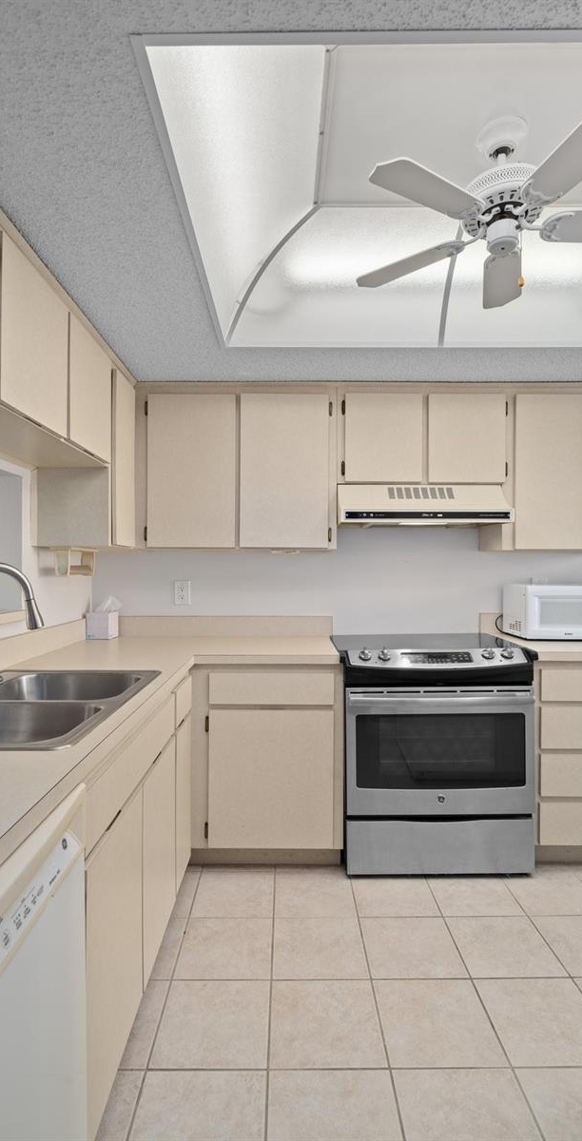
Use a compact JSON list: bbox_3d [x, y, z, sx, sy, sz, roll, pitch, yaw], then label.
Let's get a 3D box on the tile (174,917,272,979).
[{"bbox_3d":[-0.211,1.253,1.788,0.302,0.010,0.294,0,0,0],"label":"tile"}]

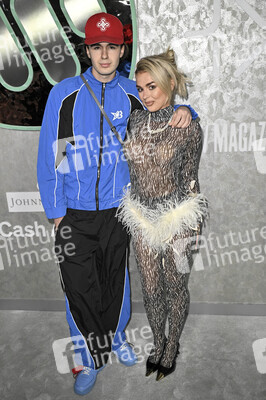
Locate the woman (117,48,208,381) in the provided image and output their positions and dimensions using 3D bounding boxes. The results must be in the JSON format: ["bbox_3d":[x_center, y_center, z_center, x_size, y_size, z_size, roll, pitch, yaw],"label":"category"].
[{"bbox_3d":[0.156,0.134,2.012,0.460,1.720,0.400,3,17,19],"label":"woman"}]

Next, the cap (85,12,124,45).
[{"bbox_3d":[-0.128,-0.777,1.776,0.177,0.145,0.258,-2,18,-2],"label":"cap"}]

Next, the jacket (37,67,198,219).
[{"bbox_3d":[-0.067,-0.272,1.939,0.770,0.740,0.380,-3,16,0],"label":"jacket"}]

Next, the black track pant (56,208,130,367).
[{"bbox_3d":[-0.195,0.452,2.140,0.380,1.020,0.400,-2,16,2],"label":"black track pant"}]

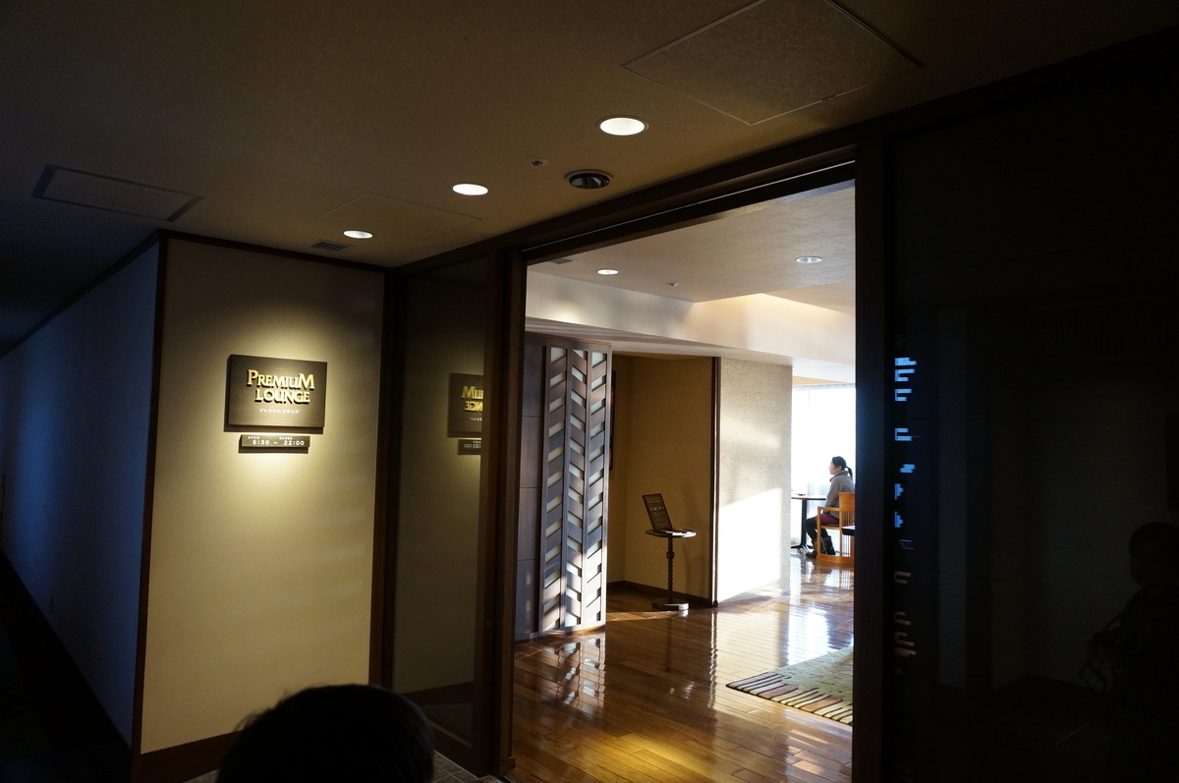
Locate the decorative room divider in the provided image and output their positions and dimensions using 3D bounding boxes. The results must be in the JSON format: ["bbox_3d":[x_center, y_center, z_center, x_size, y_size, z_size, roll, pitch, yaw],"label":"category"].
[{"bbox_3d":[-0.199,0.726,6.087,0.930,2.263,0.140,4,-4,-41],"label":"decorative room divider"}]

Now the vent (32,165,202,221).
[{"bbox_3d":[-1.749,-0.726,2.906,0.475,0.030,0.505,4,-4,-41],"label":"vent"}]

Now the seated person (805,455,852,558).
[{"bbox_3d":[3.081,1.493,10.108,0.480,1.300,0.680,4,-4,-41],"label":"seated person"}]

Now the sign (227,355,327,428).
[{"bbox_3d":[-1.449,0.006,3.653,0.437,0.308,0.055,4,-4,-41],"label":"sign"}]

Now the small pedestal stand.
[{"bbox_3d":[0.739,1.597,7.056,0.455,0.665,0.455,1,-3,0],"label":"small pedestal stand"}]

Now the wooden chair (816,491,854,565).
[{"bbox_3d":[3.219,1.711,10.043,0.560,0.869,0.540,4,-4,-41],"label":"wooden chair"}]

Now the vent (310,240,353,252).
[{"bbox_3d":[-1.190,-0.673,3.621,0.165,0.020,0.165,4,-4,-41],"label":"vent"}]

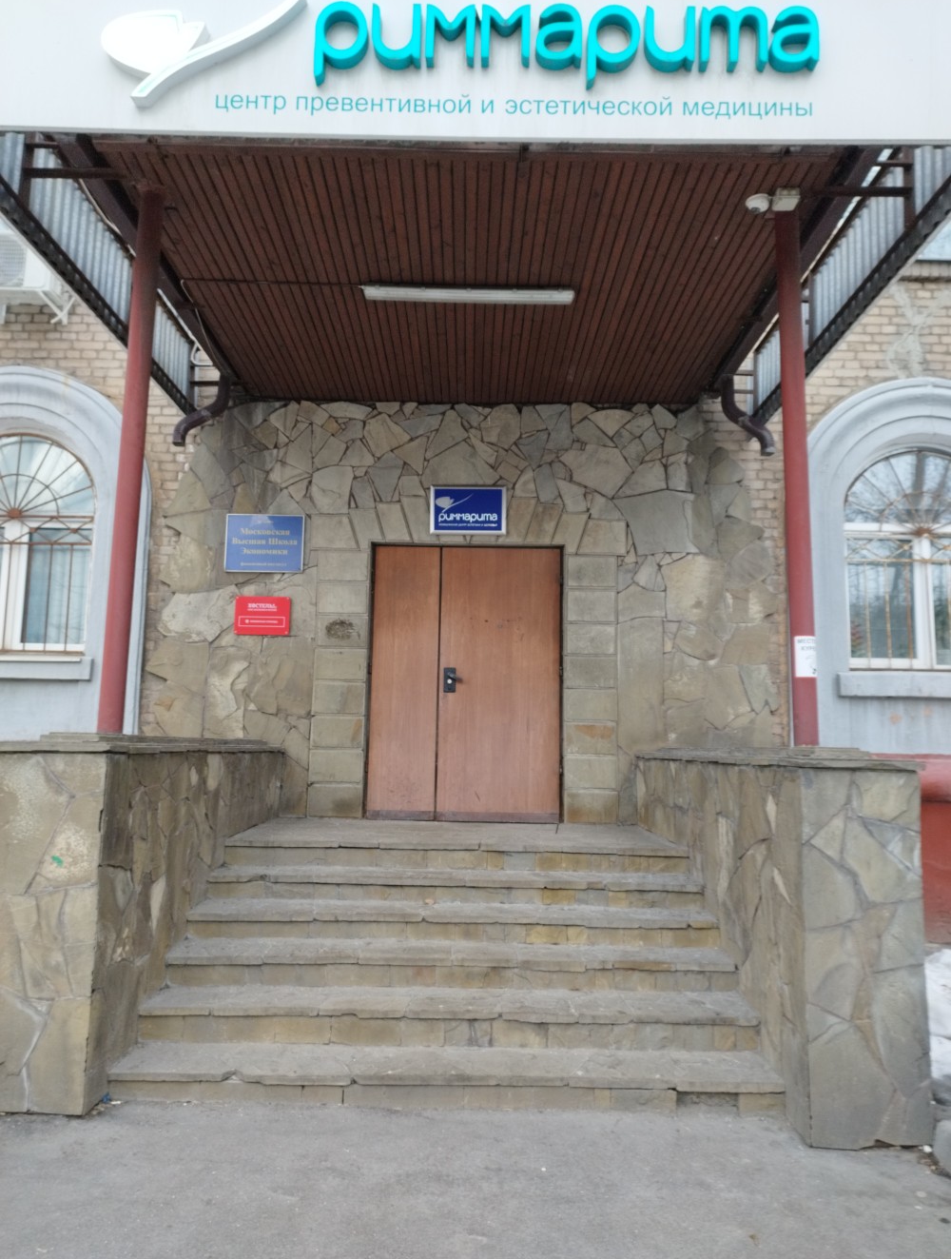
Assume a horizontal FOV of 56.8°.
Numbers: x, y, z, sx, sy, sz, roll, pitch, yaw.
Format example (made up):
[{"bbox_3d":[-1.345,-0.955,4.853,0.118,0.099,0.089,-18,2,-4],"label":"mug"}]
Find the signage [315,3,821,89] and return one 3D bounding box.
[{"bbox_3d":[0.381,-2.407,3.644,2.068,0.347,0.075,1,-8,0],"label":"signage"}]

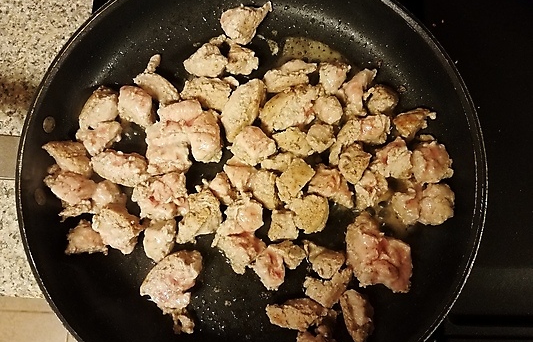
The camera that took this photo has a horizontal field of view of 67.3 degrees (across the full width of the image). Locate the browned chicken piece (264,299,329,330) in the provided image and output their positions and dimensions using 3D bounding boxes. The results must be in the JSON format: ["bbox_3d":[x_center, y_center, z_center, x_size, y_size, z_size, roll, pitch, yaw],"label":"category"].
[{"bbox_3d":[0.022,0.102,0.285,0.041,0.019,0.019,9,81,3],"label":"browned chicken piece"}]

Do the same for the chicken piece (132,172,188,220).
[{"bbox_3d":[-0.077,0.020,0.293,0.040,0.022,0.033,-8,80,-1],"label":"chicken piece"}]

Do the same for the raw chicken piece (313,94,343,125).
[{"bbox_3d":[0.048,-0.047,0.311,0.021,0.018,0.023,-27,81,-4],"label":"raw chicken piece"}]

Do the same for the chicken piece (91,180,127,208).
[{"bbox_3d":[-0.113,0.019,0.289,0.024,0.019,0.025,-11,79,-2],"label":"chicken piece"}]

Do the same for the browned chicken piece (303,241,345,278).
[{"bbox_3d":[0.039,0.064,0.285,0.032,0.018,0.021,16,78,2],"label":"browned chicken piece"}]

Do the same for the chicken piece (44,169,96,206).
[{"bbox_3d":[-0.141,0.011,0.286,0.037,0.021,0.021,24,79,4],"label":"chicken piece"}]

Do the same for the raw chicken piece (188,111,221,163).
[{"bbox_3d":[-0.045,-0.025,0.299,0.024,0.022,0.040,-11,79,-3],"label":"raw chicken piece"}]

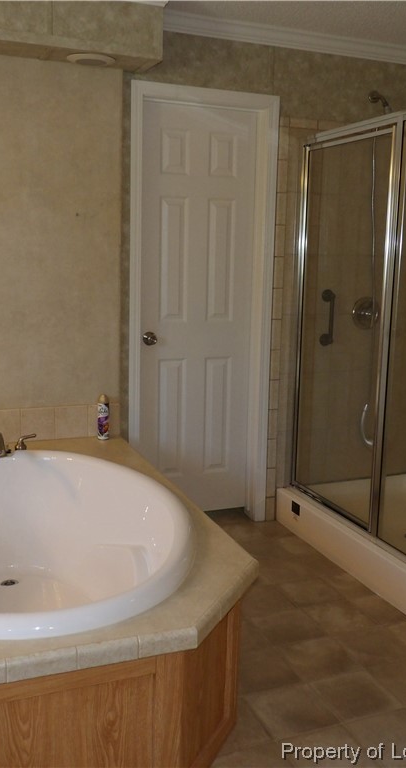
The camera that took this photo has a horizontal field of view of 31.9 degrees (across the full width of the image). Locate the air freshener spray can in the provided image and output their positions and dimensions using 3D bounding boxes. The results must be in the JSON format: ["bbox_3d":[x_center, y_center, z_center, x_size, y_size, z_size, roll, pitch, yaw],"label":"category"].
[{"bbox_3d":[-0.461,0.152,3.303,0.053,0.207,0.053,1,10,0],"label":"air freshener spray can"}]

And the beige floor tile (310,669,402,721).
[{"bbox_3d":[0.488,1.003,2.286,0.210,0.010,0.210,-3,11,-21],"label":"beige floor tile"}]

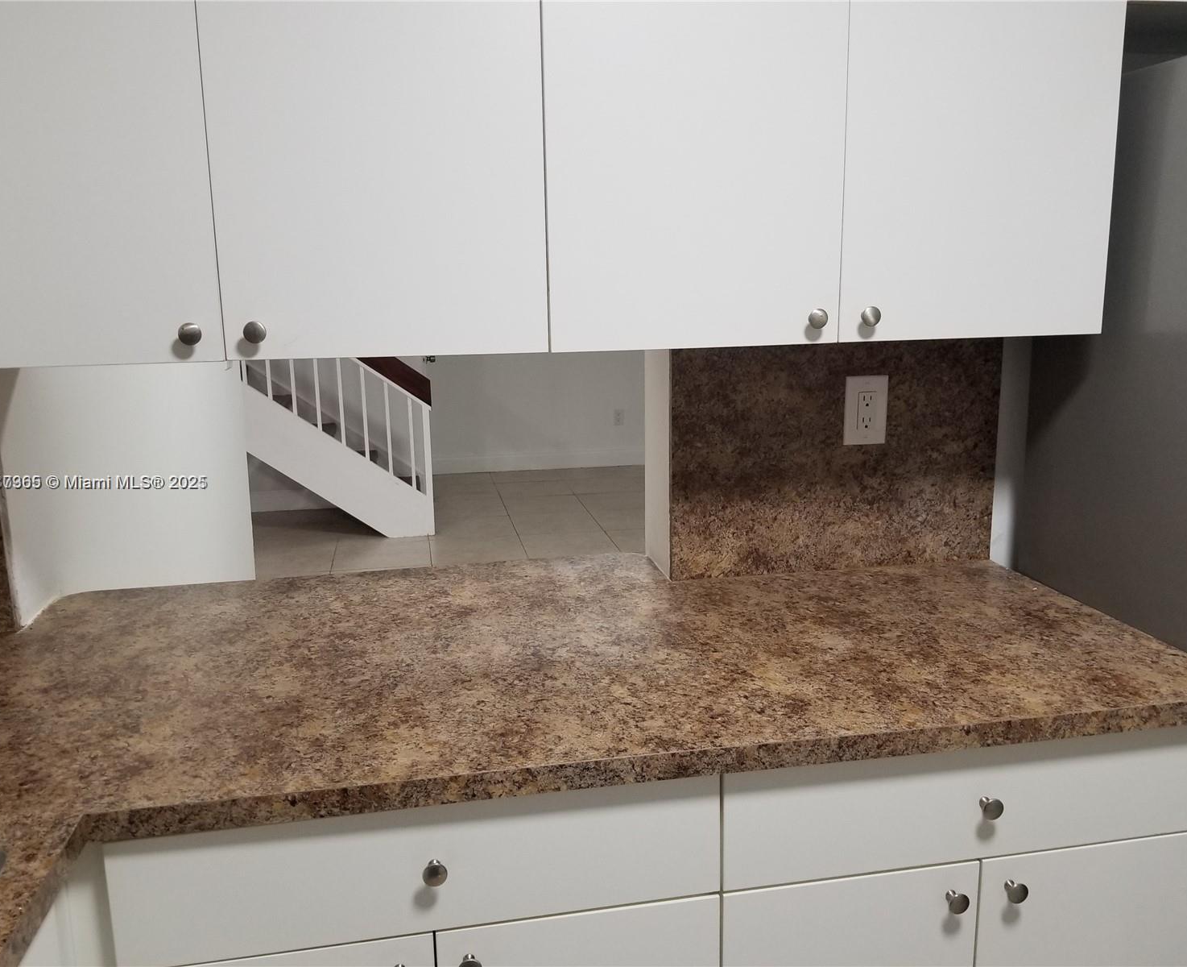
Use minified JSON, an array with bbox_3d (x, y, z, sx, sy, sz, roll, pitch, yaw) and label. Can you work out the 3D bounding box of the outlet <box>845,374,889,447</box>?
[{"bbox_3d":[0.481,-0.129,1.709,0.078,0.122,0.009,-3,11,-10],"label":"outlet"}]

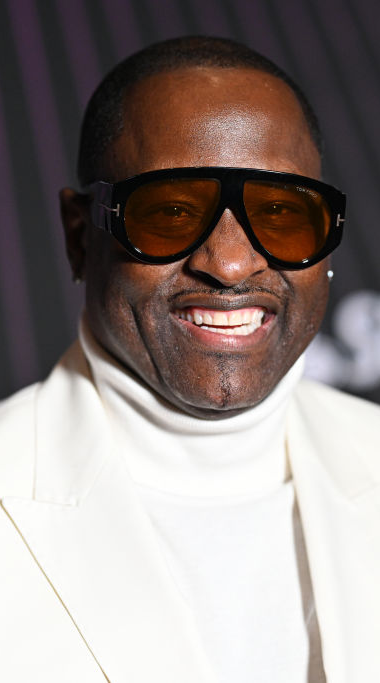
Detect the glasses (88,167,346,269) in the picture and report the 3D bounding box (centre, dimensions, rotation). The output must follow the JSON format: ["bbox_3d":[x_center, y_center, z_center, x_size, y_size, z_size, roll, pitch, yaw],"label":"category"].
[{"bbox_3d":[0.015,-0.085,1.563,0.148,0.064,0.148,2,8,-11],"label":"glasses"}]

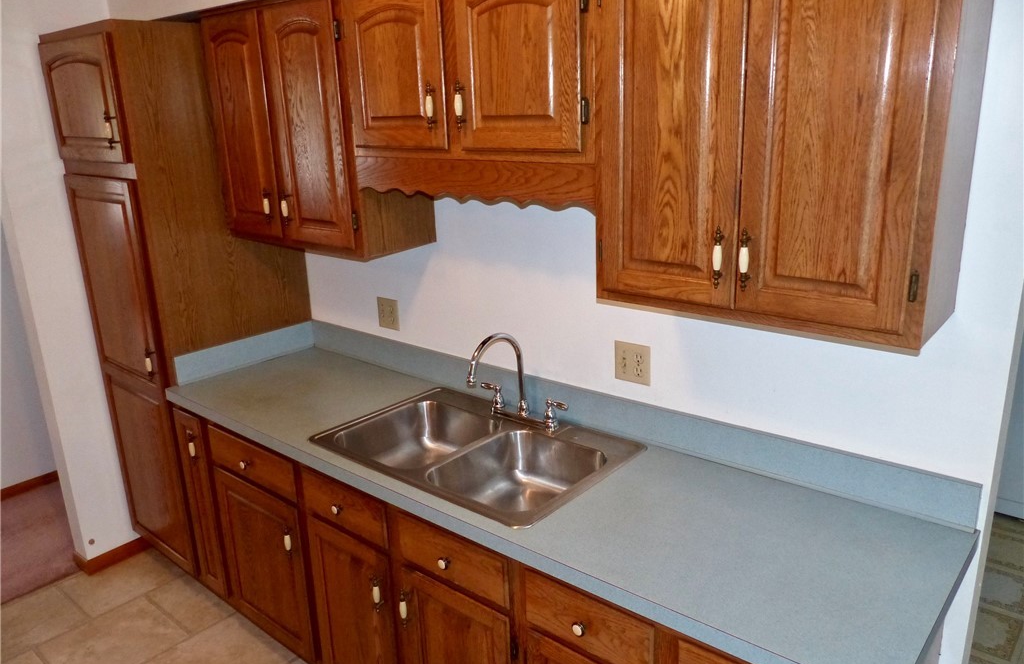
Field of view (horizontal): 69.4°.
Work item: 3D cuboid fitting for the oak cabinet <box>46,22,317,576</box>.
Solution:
[{"bbox_3d":[-1.263,-0.067,3.014,0.605,2.137,0.637,11,21,39],"label":"oak cabinet"}]

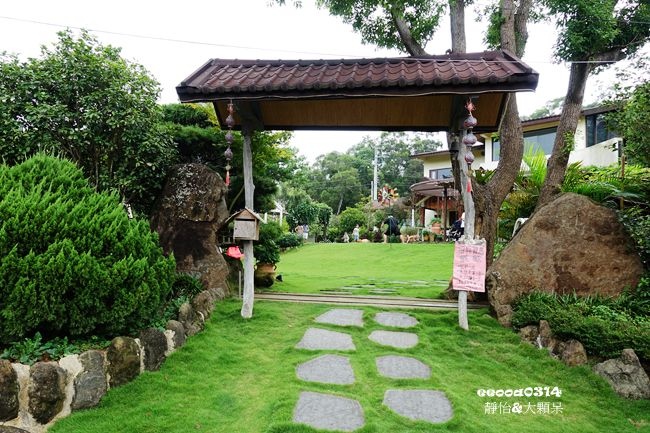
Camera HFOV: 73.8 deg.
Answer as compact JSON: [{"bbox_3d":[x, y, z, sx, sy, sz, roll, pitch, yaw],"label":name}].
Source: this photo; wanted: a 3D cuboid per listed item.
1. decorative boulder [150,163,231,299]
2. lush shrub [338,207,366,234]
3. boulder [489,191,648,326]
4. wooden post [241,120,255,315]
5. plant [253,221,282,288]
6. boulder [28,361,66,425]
[{"bbox_3d":[-1.832,0.191,5.900,1.080,1.840,0.900,0,-1,0],"label":"decorative boulder"},{"bbox_3d":[1.587,0.317,25.000,1.650,1.800,1.600,0,0,0],"label":"lush shrub"},{"bbox_3d":[3.414,0.610,6.150,2.200,1.900,1.300,0,0,18],"label":"boulder"},{"bbox_3d":[-0.859,0.044,4.800,0.140,2.200,0.140,0,-1,0],"label":"wooden post"},{"bbox_3d":[-1.130,0.728,8.300,0.680,1.300,0.680,0,0,0],"label":"plant"},{"bbox_3d":[-1.937,1.238,3.030,0.320,0.460,0.360,0,0,14],"label":"boulder"}]

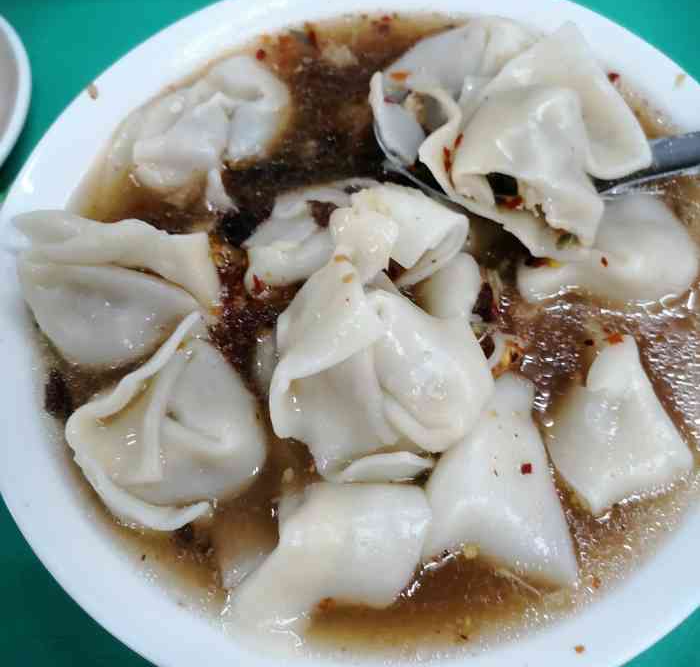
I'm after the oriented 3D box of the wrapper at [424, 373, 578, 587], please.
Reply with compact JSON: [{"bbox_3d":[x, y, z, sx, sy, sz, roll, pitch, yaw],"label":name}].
[{"bbox_3d":[0.038,0.037,0.179,0.038,0.026,0.053,2,68,5],"label":"wrapper"}]

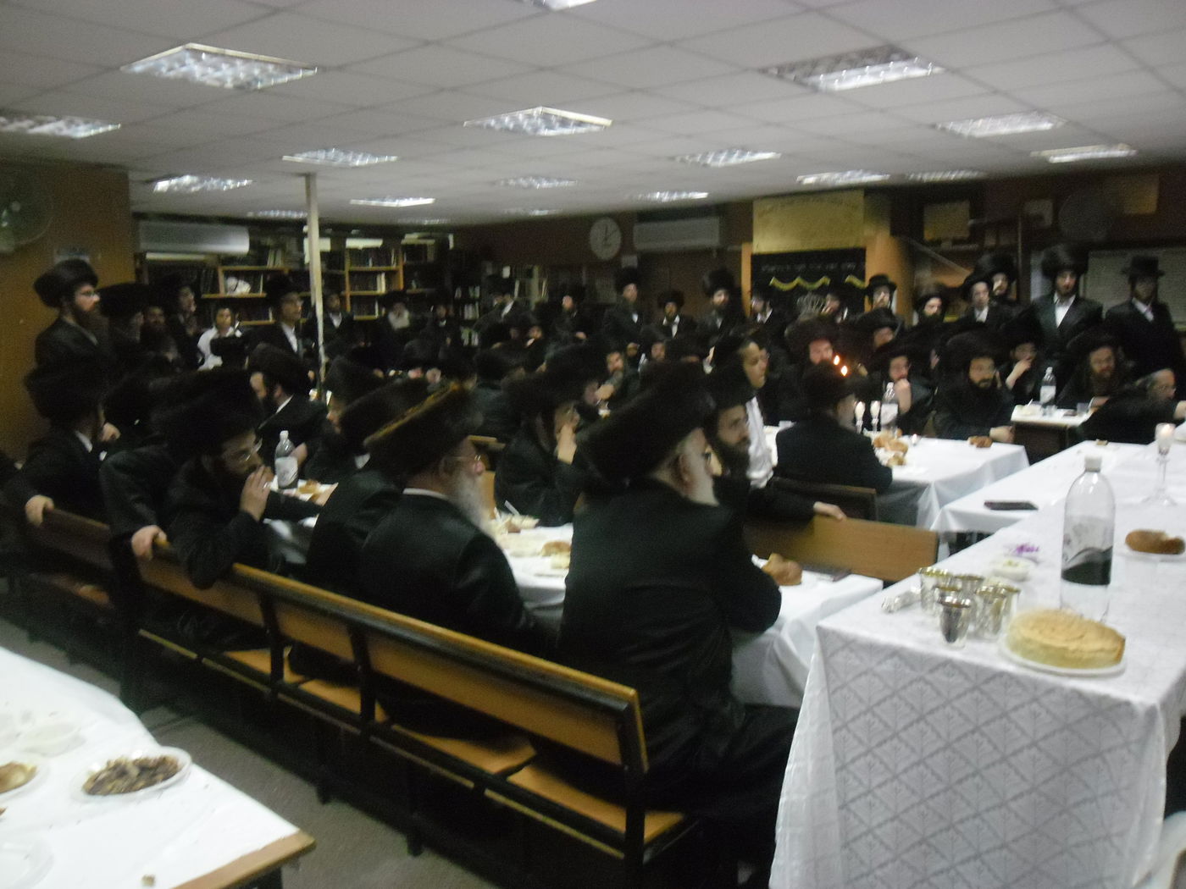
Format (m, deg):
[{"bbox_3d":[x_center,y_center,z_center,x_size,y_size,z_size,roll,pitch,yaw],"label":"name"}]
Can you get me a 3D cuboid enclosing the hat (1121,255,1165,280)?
[{"bbox_3d":[4.221,-1.358,7.100,0.330,0.150,0.350,5,7,30],"label":"hat"}]

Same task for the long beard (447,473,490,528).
[{"bbox_3d":[-0.348,0.159,2.580,0.130,0.180,0.140,-5,10,-24],"label":"long beard"}]

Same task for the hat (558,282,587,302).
[{"bbox_3d":[-0.232,-1.697,10.300,0.310,0.200,0.310,-1,10,0],"label":"hat"}]

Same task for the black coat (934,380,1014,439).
[{"bbox_3d":[2.138,-0.154,5.200,0.500,0.500,0.400,-4,10,-17],"label":"black coat"}]

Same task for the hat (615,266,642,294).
[{"bbox_3d":[0.364,-1.725,9.700,0.310,0.190,0.320,-4,-2,0],"label":"hat"}]

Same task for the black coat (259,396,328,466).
[{"bbox_3d":[-1.647,0.003,5.100,0.380,0.580,0.470,-6,11,-29],"label":"black coat"}]

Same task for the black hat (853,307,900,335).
[{"bbox_3d":[1.897,-0.823,6.200,0.300,0.170,0.330,-8,12,-37],"label":"black hat"}]

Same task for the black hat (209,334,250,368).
[{"bbox_3d":[-2.716,-0.702,6.900,0.290,0.200,0.290,-8,12,-36],"label":"black hat"}]

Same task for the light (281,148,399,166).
[{"bbox_3d":[-1.692,-1.934,6.198,0.580,0.070,0.580,7,13,40],"label":"light"}]

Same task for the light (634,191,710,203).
[{"bbox_3d":[0.756,-2.397,8.827,0.580,0.070,0.580,8,13,40],"label":"light"}]

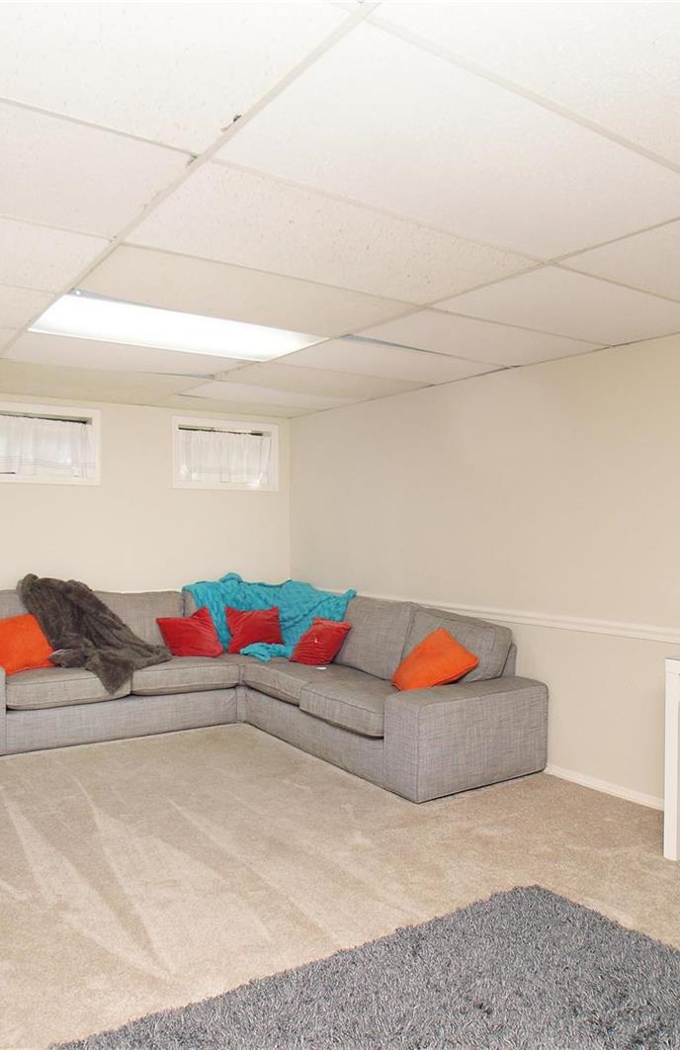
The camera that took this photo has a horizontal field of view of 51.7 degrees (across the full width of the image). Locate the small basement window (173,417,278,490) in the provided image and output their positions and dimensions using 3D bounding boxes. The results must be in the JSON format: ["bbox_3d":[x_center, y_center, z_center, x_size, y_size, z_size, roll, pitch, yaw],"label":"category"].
[{"bbox_3d":[-0.855,-0.526,5.347,0.860,0.525,0.080,0,-1,-33],"label":"small basement window"}]

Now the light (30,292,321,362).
[{"bbox_3d":[-0.713,-0.877,3.175,1.190,0.060,0.600,0,-1,-35],"label":"light"}]

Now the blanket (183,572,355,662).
[{"bbox_3d":[-0.473,0.571,4.883,1.150,0.530,0.750,0,-1,7],"label":"blanket"}]

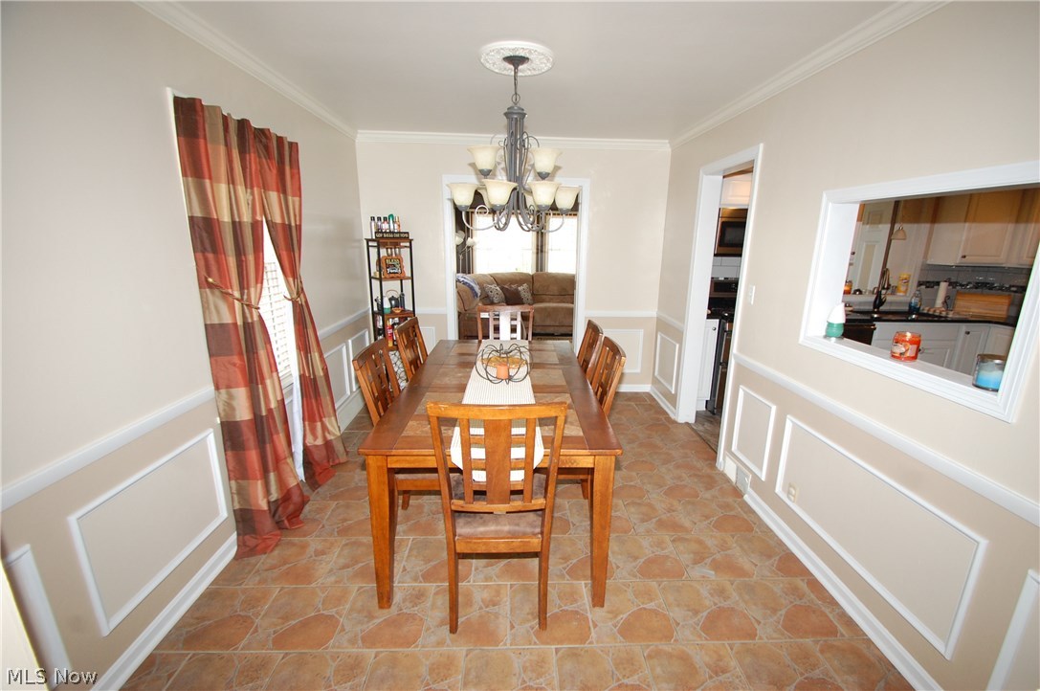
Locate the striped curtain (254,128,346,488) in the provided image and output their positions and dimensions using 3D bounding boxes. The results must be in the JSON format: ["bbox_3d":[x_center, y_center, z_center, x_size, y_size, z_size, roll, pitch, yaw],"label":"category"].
[{"bbox_3d":[-1.325,-0.179,2.715,0.220,2.120,0.570,0,14,-1],"label":"striped curtain"}]

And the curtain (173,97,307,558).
[{"bbox_3d":[-1.302,-0.054,2.211,0.240,2.100,0.650,0,14,-1],"label":"curtain"}]

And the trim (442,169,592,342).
[{"bbox_3d":[-0.034,-0.546,4.306,1.360,2.090,0.150,0,14,-1],"label":"trim"}]

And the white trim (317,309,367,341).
[{"bbox_3d":[-1.452,-0.201,3.665,0.030,0.065,1.220,0,14,-1],"label":"white trim"}]

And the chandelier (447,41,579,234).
[{"bbox_3d":[-0.030,-1.033,2.268,0.710,0.850,0.710,0,14,-1],"label":"chandelier"}]

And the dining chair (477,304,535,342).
[{"bbox_3d":[-0.112,0.229,3.427,0.465,1.014,0.560,0,14,-1],"label":"dining chair"}]

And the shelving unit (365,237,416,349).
[{"bbox_3d":[-1.150,-0.182,3.982,0.305,1.539,0.270,-11,18,-37],"label":"shelving unit"}]

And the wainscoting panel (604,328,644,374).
[{"bbox_3d":[1.012,0.067,4.405,0.479,0.464,0.022,0,14,-1],"label":"wainscoting panel"}]

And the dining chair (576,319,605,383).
[{"bbox_3d":[0.220,0.372,2.857,0.560,1.014,0.465,0,14,-1],"label":"dining chair"}]

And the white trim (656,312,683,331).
[{"bbox_3d":[1.360,-0.224,3.977,0.025,0.058,0.702,0,14,-1],"label":"white trim"}]

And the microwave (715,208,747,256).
[{"bbox_3d":[2.116,-1.035,3.991,0.760,0.410,0.400,0,14,-1],"label":"microwave"}]

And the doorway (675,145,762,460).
[{"bbox_3d":[1.451,-0.237,3.131,0.160,2.080,0.840,0,14,-1],"label":"doorway"}]

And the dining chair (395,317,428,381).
[{"bbox_3d":[-0.466,0.348,2.948,0.560,1.014,0.465,1,14,3],"label":"dining chair"}]

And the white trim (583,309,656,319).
[{"bbox_3d":[1.010,-0.307,4.310,0.713,0.058,0.025,0,14,-1],"label":"white trim"}]

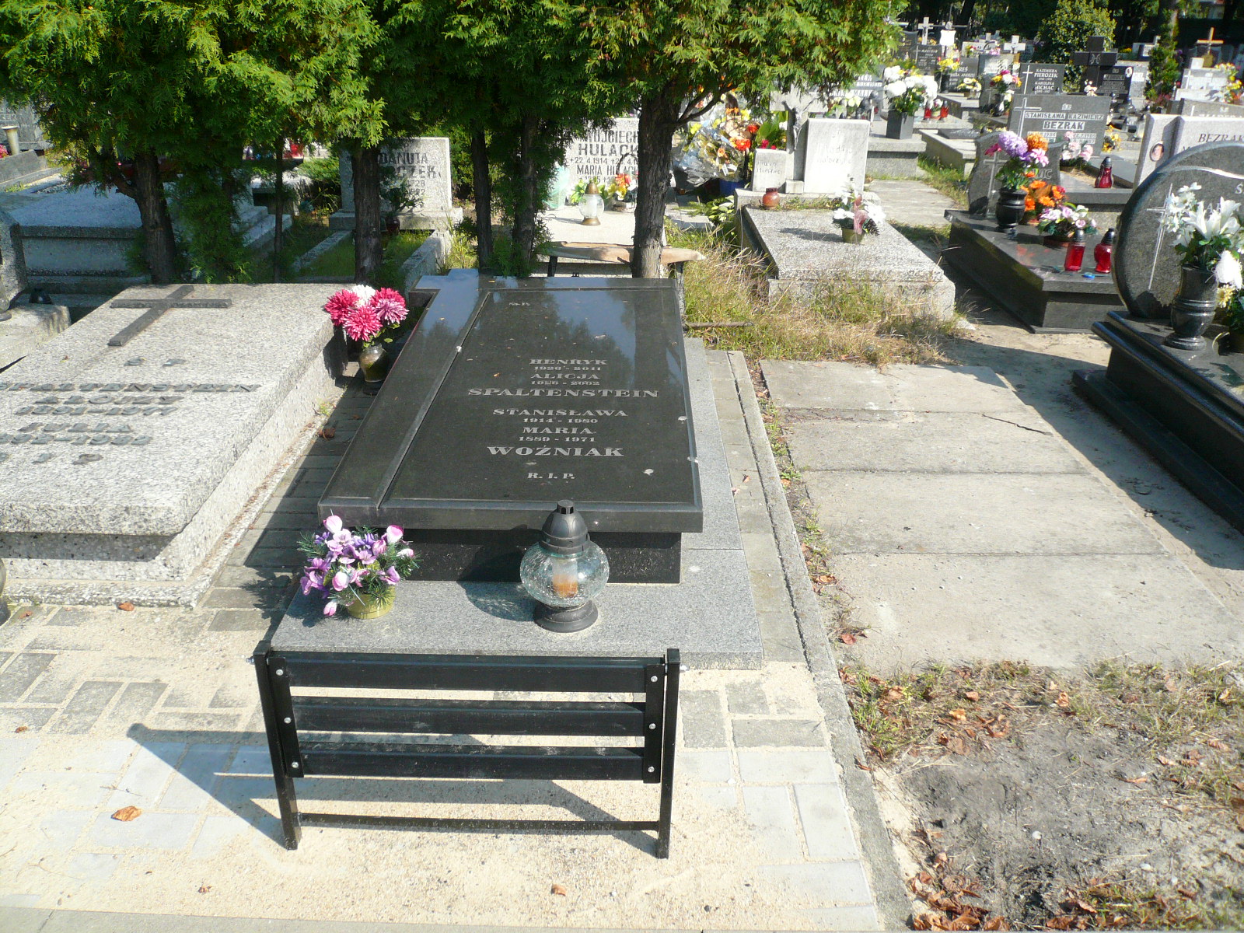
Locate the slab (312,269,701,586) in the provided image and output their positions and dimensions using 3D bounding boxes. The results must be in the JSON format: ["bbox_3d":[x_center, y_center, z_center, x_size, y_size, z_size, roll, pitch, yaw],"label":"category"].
[{"bbox_3d":[-0.323,-0.263,3.471,1.077,0.320,2.049,1,25,0],"label":"slab"}]

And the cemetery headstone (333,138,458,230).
[{"bbox_3d":[-1.455,-1.820,6.479,0.820,0.560,0.270,0,26,1],"label":"cemetery headstone"}]

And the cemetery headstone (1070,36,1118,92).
[{"bbox_3d":[4.923,-4.169,10.601,0.490,0.680,0.120,0,26,1],"label":"cemetery headstone"}]

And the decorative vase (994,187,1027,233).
[{"bbox_3d":[2.211,-1.457,5.709,0.172,0.235,0.172,1,25,0],"label":"decorative vase"}]

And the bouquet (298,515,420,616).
[{"bbox_3d":[-0.649,0.240,2.480,0.300,0.250,0.270,1,25,0],"label":"bouquet"}]

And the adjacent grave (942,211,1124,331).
[{"bbox_3d":[2.464,-1.123,5.604,0.880,0.270,1.690,0,26,1],"label":"adjacent grave"}]

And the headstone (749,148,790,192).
[{"bbox_3d":[1.012,-2.044,6.928,0.235,0.275,0.085,4,26,9],"label":"headstone"}]

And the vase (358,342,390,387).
[{"bbox_3d":[-1.071,-0.451,4.381,0.135,0.170,0.135,0,26,1],"label":"vase"}]

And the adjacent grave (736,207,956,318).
[{"bbox_3d":[1.191,-1.201,5.727,0.916,0.227,1.655,1,25,0],"label":"adjacent grave"}]

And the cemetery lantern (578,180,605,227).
[{"bbox_3d":[-0.178,-1.592,6.057,0.150,0.250,0.150,0,26,1],"label":"cemetery lantern"}]

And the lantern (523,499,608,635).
[{"bbox_3d":[-0.133,0.228,2.446,0.215,0.315,0.215,1,25,0],"label":"lantern"}]

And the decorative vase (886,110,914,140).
[{"bbox_3d":[2.492,-3.051,8.979,0.170,0.230,0.170,-16,30,-31],"label":"decorative vase"}]

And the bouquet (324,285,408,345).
[{"bbox_3d":[-0.995,-0.592,3.919,0.330,0.235,0.290,1,25,0],"label":"bouquet"}]

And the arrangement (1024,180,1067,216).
[{"bbox_3d":[2.527,-1.612,6.046,0.260,0.240,0.220,0,26,1],"label":"arrangement"}]

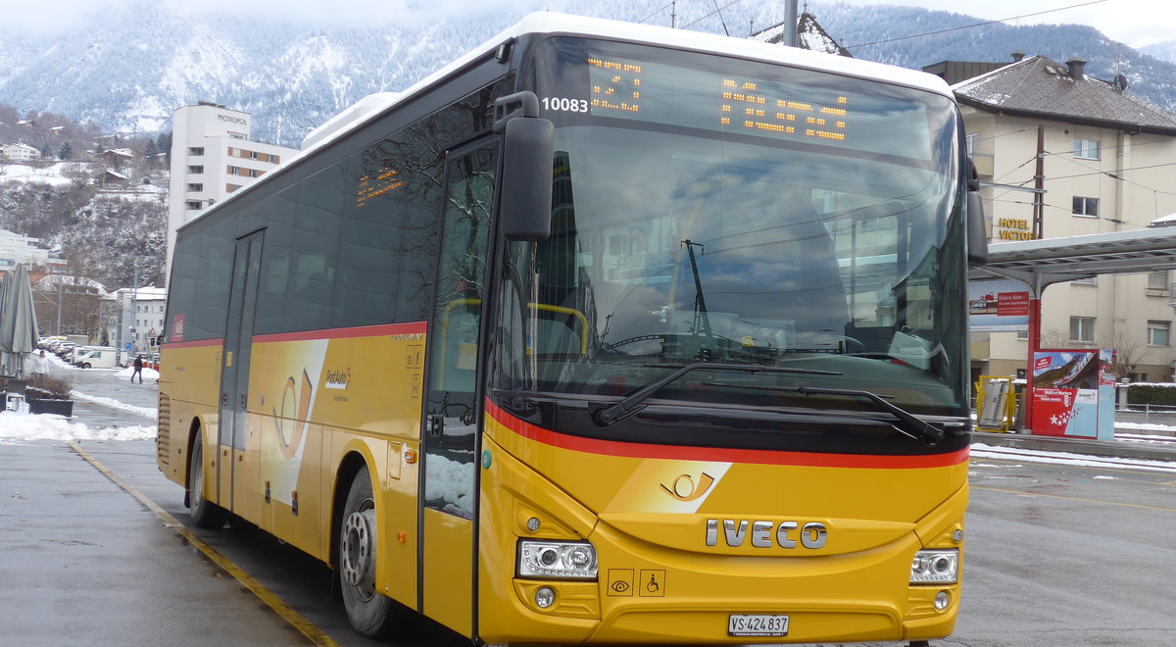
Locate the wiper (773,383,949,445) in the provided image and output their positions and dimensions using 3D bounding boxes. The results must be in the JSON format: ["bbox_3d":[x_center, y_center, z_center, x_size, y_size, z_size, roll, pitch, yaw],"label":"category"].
[{"bbox_3d":[1.217,0.417,7.386,1.100,0.240,0.130,4,-3,-22],"label":"wiper"}]

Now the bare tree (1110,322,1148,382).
[{"bbox_3d":[23.172,1.576,67.000,1.800,3.200,1.800,2,-2,0],"label":"bare tree"}]

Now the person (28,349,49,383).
[{"bbox_3d":[-22.323,1.975,64.000,0.550,1.730,0.380,4,-3,-30],"label":"person"}]

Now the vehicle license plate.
[{"bbox_3d":[0.787,1.380,7.169,0.310,0.090,0.020,4,-3,-22],"label":"vehicle license plate"}]

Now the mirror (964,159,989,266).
[{"bbox_3d":[1.985,-0.584,8.267,0.220,0.520,0.200,5,-3,-34],"label":"mirror"}]

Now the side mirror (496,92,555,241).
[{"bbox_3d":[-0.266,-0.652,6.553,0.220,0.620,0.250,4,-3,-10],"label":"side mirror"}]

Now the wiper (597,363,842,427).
[{"bbox_3d":[0.620,0.335,7.142,1.220,0.280,0.130,4,-3,-22],"label":"wiper"}]

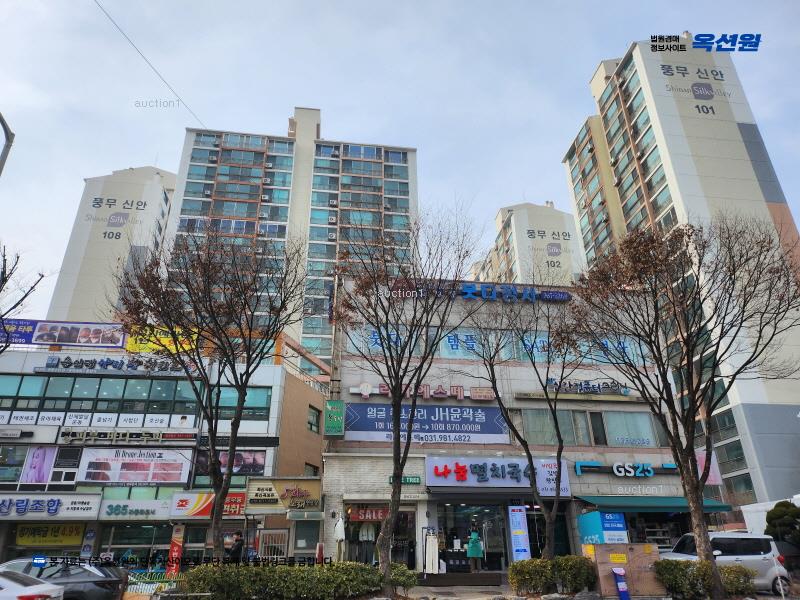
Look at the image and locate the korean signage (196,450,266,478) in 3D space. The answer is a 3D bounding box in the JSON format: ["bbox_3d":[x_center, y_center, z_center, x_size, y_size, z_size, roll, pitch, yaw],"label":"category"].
[{"bbox_3d":[-7.361,7.140,24.221,2.915,1.041,0.080,3,-26,-8],"label":"korean signage"}]

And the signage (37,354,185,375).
[{"bbox_3d":[-13.844,3.237,27.026,6.881,0.758,0.300,3,-26,-7],"label":"signage"}]

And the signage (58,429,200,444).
[{"bbox_3d":[-12.498,6.364,25.753,6.029,0.594,0.250,3,-26,-7],"label":"signage"}]

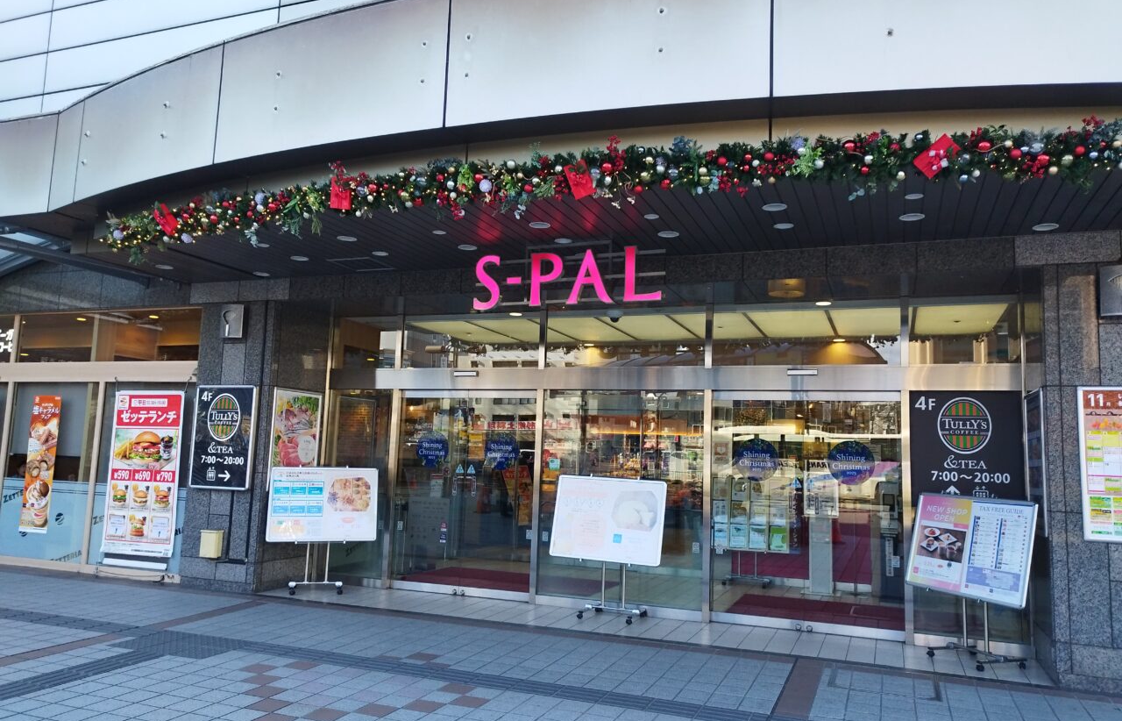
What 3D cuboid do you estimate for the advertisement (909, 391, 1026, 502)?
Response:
[{"bbox_3d":[3.395,0.760,7.330,0.874,1.017,0.030,-1,-8,22],"label":"advertisement"}]

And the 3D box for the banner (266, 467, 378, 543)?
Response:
[{"bbox_3d":[-2.408,1.467,8.927,1.070,0.765,0.035,5,-22,-20],"label":"banner"}]

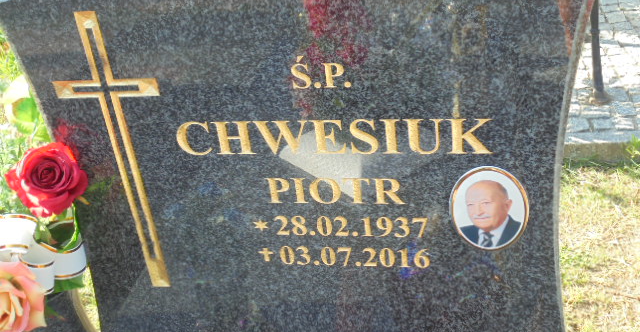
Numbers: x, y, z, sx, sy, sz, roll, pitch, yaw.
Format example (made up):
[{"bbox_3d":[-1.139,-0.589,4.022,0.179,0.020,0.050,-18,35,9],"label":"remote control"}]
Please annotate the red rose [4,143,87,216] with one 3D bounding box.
[{"bbox_3d":[-0.317,0.017,0.921,0.096,0.088,0.068,-19,0,-18],"label":"red rose"}]

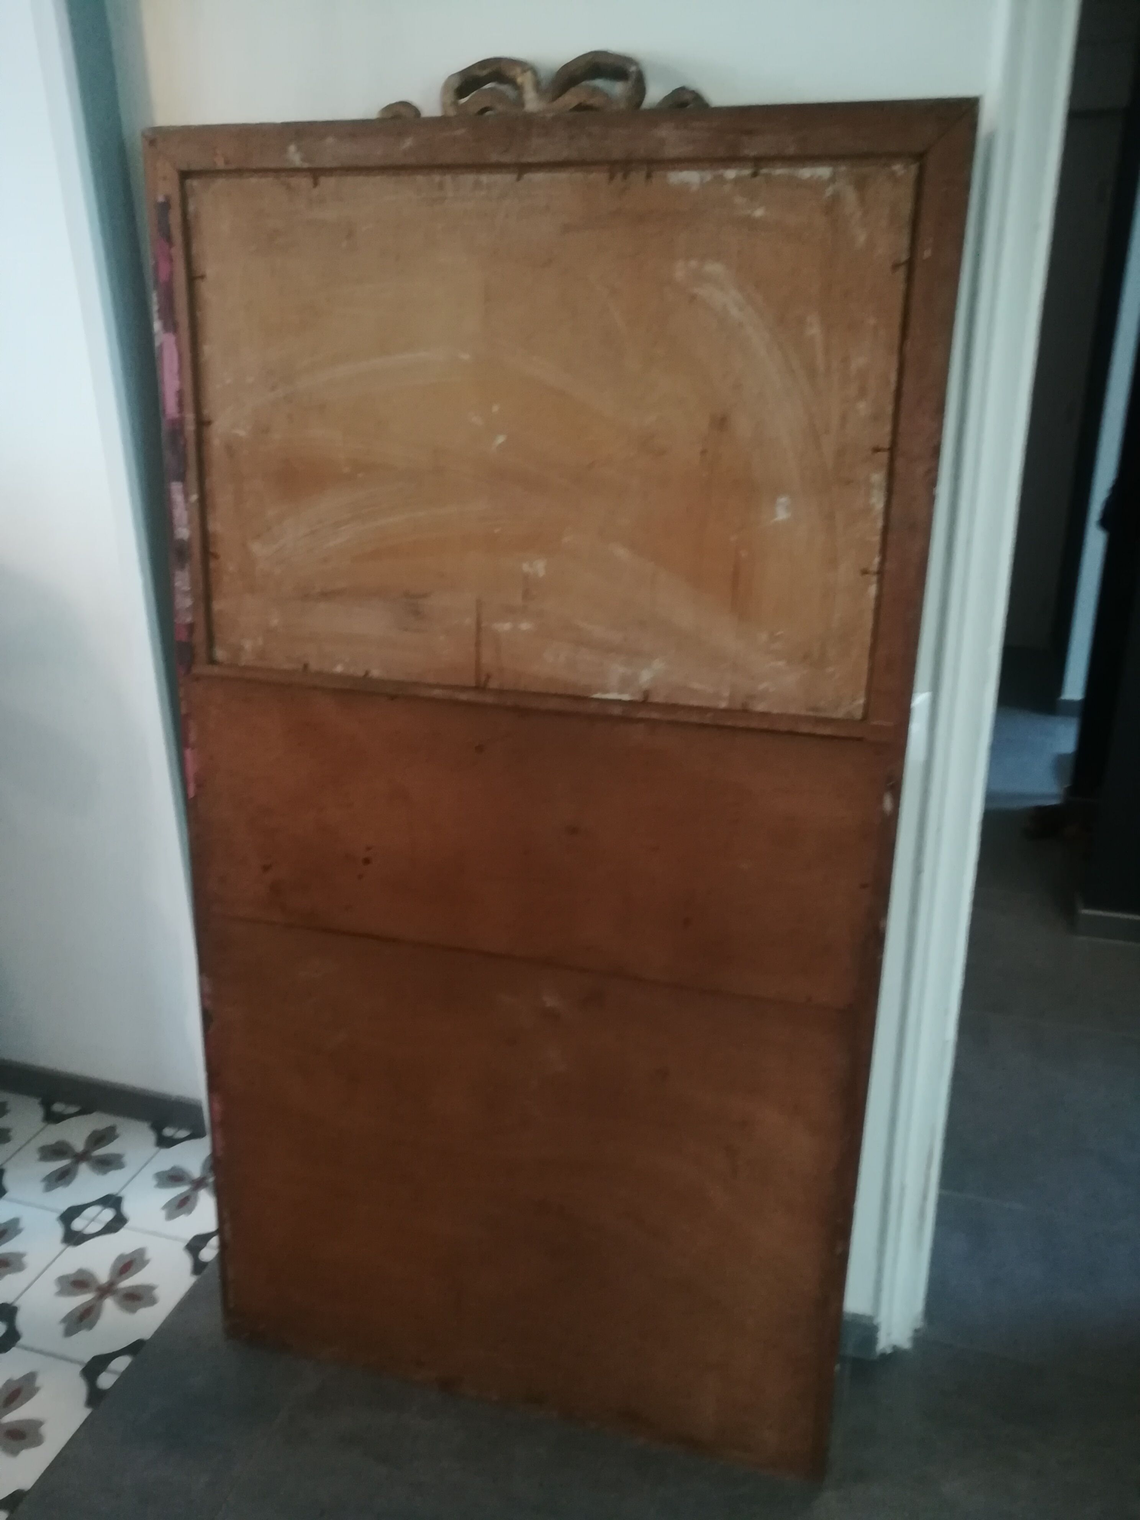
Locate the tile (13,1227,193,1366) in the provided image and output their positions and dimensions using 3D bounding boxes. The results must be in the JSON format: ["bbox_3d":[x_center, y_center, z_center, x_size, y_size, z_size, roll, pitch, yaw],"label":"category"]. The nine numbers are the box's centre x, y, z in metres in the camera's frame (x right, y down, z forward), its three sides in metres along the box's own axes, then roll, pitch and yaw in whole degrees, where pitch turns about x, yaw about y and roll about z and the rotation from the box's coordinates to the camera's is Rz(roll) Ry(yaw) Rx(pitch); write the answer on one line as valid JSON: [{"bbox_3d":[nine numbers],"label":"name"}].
[{"bbox_3d":[-0.721,0.830,1.774,0.248,0.010,0.248,5,21,16],"label":"tile"}]

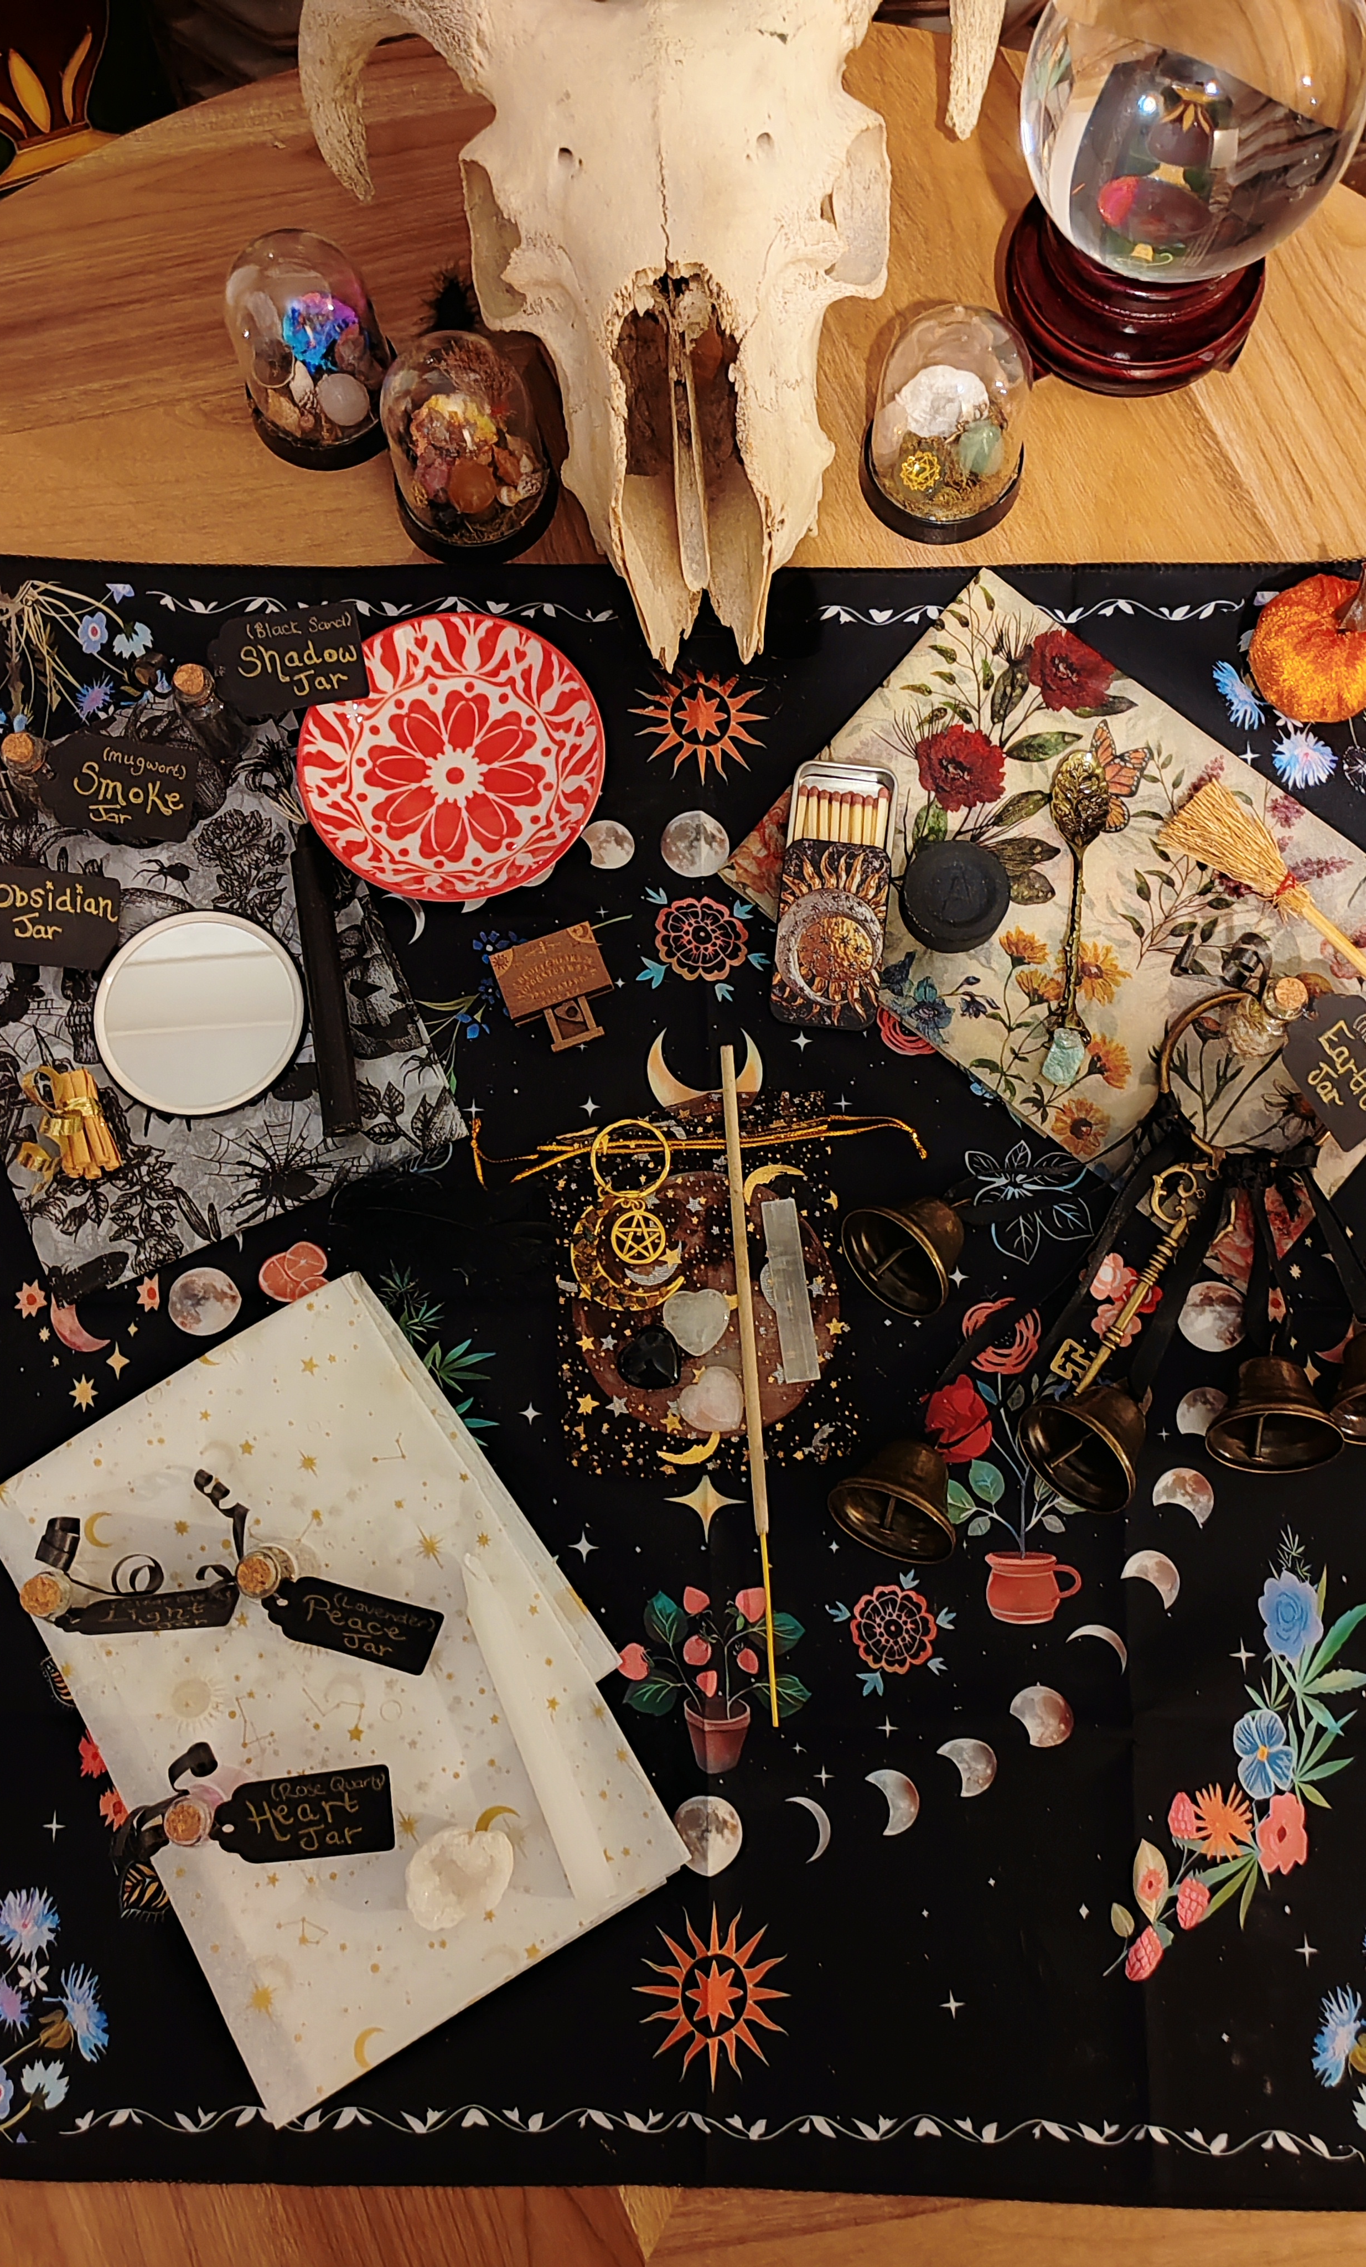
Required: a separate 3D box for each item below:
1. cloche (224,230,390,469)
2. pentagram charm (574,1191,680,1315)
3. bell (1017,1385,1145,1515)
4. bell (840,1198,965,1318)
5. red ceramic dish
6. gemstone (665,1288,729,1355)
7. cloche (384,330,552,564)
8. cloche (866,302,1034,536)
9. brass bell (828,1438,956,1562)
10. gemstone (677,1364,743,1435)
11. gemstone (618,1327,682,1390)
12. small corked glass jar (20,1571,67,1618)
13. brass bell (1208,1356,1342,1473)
[{"bbox_3d":[-0.121,-0.258,0.571,0.055,0.071,0.055,0,81,2],"label":"cloche"},{"bbox_3d":[-0.017,0.037,0.552,0.035,0.005,0.038,0,81,2],"label":"pentagram charm"},{"bbox_3d":[0.126,0.090,0.530,0.028,0.039,0.039,-37,80,-32],"label":"bell"},{"bbox_3d":[0.075,0.033,0.551,0.029,0.040,0.040,-36,81,-32],"label":"bell"},{"bbox_3d":[-0.074,-0.119,0.578,0.098,0.024,0.098,0,81,2],"label":"red ceramic dish"},{"bbox_3d":[0.004,0.059,0.555,0.021,0.010,0.021,-5,81,1],"label":"gemstone"},{"bbox_3d":[-0.070,-0.223,0.564,0.055,0.071,0.055,0,81,2],"label":"cloche"},{"bbox_3d":[0.085,-0.229,0.558,0.055,0.071,0.055,0,81,2],"label":"cloche"},{"bbox_3d":[0.067,0.106,0.530,0.039,0.039,0.028,27,56,6],"label":"brass bell"},{"bbox_3d":[0.009,0.083,0.551,0.020,0.010,0.021,44,85,7],"label":"gemstone"},{"bbox_3d":[-0.010,0.070,0.553,0.020,0.010,0.020,44,85,7],"label":"gemstone"},{"bbox_3d":[-0.189,0.137,0.524,0.013,0.009,0.013,0,81,2],"label":"small corked glass jar"},{"bbox_3d":[0.181,0.082,0.541,0.040,0.040,0.029,9,55,3],"label":"brass bell"}]

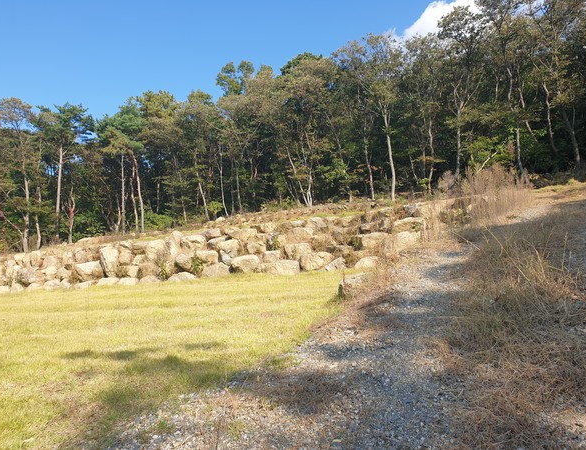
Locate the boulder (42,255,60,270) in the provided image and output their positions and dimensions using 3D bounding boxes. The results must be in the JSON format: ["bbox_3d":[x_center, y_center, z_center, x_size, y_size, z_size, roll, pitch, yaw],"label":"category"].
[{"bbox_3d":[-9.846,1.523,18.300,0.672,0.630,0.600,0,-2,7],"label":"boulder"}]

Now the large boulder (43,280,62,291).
[{"bbox_3d":[-9.071,2.282,17.000,0.576,0.420,0.550,-1,-3,0],"label":"large boulder"}]

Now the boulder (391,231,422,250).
[{"bbox_3d":[3.929,0.536,15.600,0.990,0.660,0.740,-3,-1,-3],"label":"boulder"}]

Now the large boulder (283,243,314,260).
[{"bbox_3d":[0.200,0.964,16.400,1.070,0.635,0.850,0,-2,7],"label":"large boulder"}]

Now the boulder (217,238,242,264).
[{"bbox_3d":[-2.282,0.953,16.200,0.820,0.890,0.770,-3,-1,-3],"label":"boulder"}]

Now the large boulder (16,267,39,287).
[{"bbox_3d":[-8.718,1.691,14.800,0.750,0.620,0.620,-3,-1,-3],"label":"large boulder"}]

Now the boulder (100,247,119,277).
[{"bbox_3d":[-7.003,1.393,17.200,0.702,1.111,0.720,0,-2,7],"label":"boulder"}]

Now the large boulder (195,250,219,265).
[{"bbox_3d":[-3.016,1.147,15.900,0.800,0.470,0.580,-3,-1,-3],"label":"large boulder"}]

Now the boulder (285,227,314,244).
[{"bbox_3d":[0.227,0.433,18.600,1.234,0.728,0.900,-1,-3,0],"label":"boulder"}]

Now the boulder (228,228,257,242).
[{"bbox_3d":[-2.107,0.438,18.800,1.218,0.572,0.850,-1,-3,0],"label":"boulder"}]

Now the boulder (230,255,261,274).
[{"bbox_3d":[-1.679,1.367,15.600,0.990,0.660,0.740,-3,-1,-3],"label":"boulder"}]

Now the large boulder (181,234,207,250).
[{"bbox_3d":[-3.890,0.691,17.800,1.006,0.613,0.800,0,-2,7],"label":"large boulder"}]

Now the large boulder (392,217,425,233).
[{"bbox_3d":[4.177,-0.018,16.300,1.170,0.550,0.840,-3,-1,-3],"label":"large boulder"}]

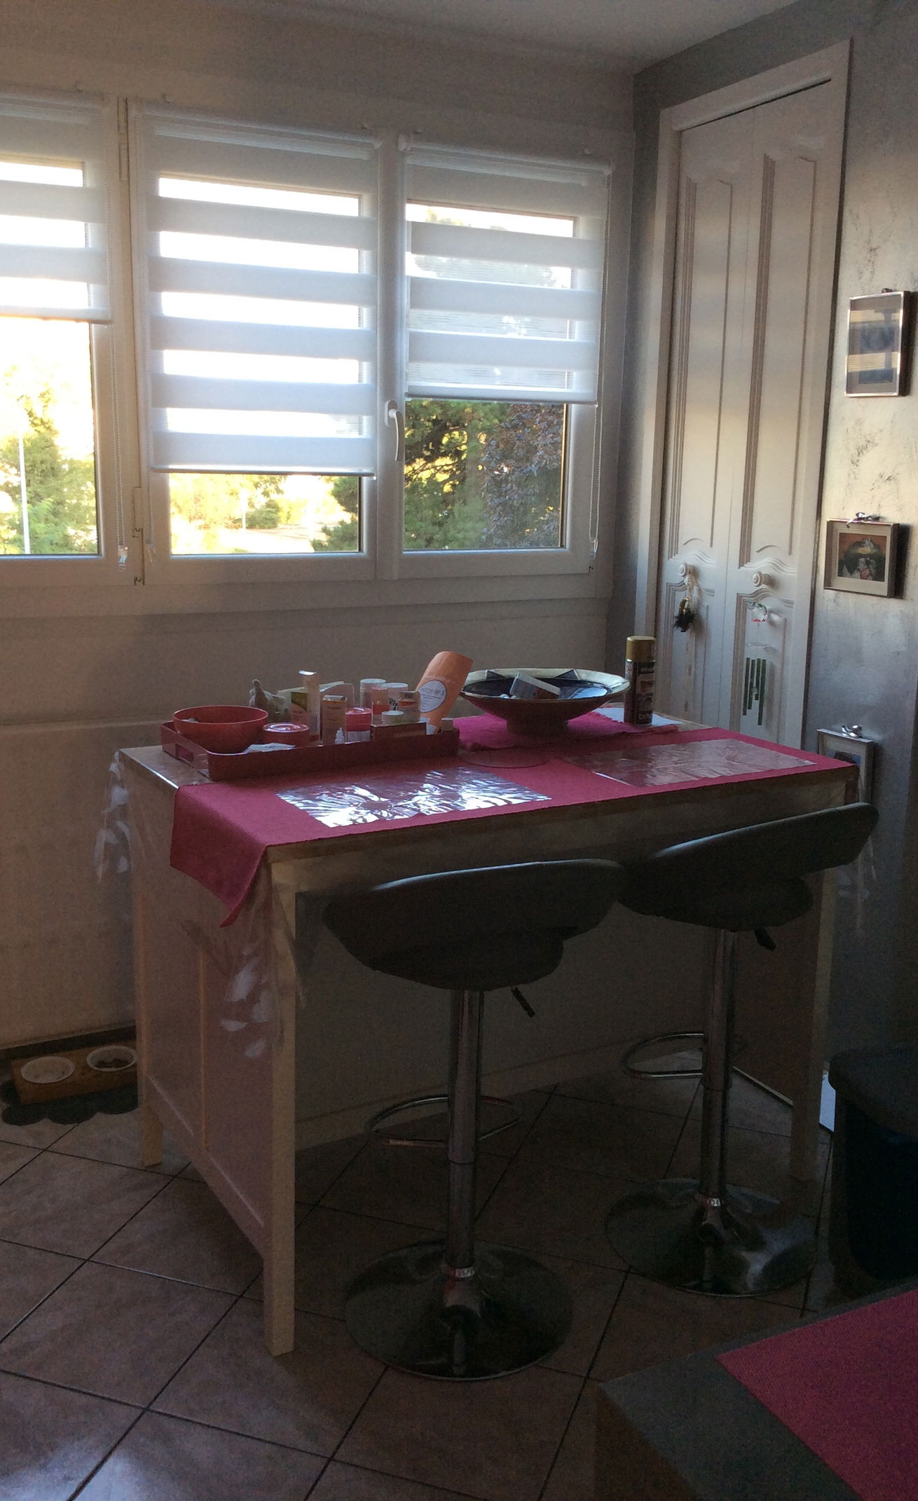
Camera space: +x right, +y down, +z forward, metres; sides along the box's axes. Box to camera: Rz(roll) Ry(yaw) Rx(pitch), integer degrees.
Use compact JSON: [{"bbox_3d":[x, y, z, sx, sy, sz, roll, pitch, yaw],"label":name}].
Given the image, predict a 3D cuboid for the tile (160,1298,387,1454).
[{"bbox_3d":[-0.300,1.063,2.363,0.328,0.010,0.328,5,13,18],"label":"tile"}]

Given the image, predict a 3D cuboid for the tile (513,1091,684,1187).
[{"bbox_3d":[0.334,0.893,3.175,0.328,0.010,0.328,5,13,18],"label":"tile"}]

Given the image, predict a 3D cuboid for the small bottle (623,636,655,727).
[{"bbox_3d":[0.426,-0.165,3.247,0.066,0.204,0.066,1,13,0],"label":"small bottle"}]

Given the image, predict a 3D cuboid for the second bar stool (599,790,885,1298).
[{"bbox_3d":[0.517,0.527,2.698,0.540,0.917,0.445,-6,14,-29],"label":"second bar stool"}]

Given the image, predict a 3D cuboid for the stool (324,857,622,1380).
[{"bbox_3d":[0.010,0.584,2.456,0.540,0.894,0.445,-4,13,-20],"label":"stool"}]

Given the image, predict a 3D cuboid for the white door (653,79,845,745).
[{"bbox_3d":[0.686,-0.371,3.456,0.040,2.290,0.613,-5,14,-24],"label":"white door"}]

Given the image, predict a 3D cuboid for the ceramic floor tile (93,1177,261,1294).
[{"bbox_3d":[-0.505,0.968,2.772,0.328,0.010,0.328,5,13,18],"label":"ceramic floor tile"}]

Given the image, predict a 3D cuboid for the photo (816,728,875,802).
[{"bbox_3d":[0.853,0.062,3.082,0.022,0.195,0.164,-5,14,-24],"label":"photo"}]

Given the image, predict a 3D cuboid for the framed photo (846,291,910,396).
[{"bbox_3d":[0.871,-0.839,2.876,0.022,0.196,0.161,-5,14,-24],"label":"framed photo"}]

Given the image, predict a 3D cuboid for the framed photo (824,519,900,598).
[{"bbox_3d":[0.862,-0.414,2.974,0.022,0.149,0.202,-5,14,-24],"label":"framed photo"}]

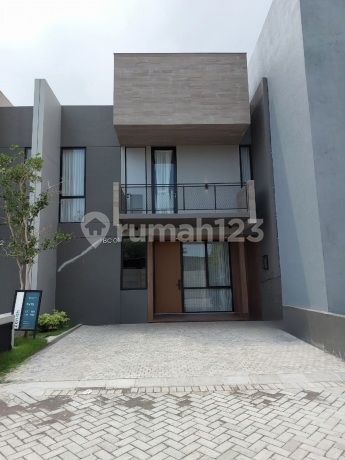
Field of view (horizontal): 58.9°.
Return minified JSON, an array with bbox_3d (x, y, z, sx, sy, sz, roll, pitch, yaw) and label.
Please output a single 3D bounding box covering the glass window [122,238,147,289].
[{"bbox_3d":[-1.265,1.108,10.036,0.841,1.661,0.120,-1,-8,-2],"label":"glass window"}]

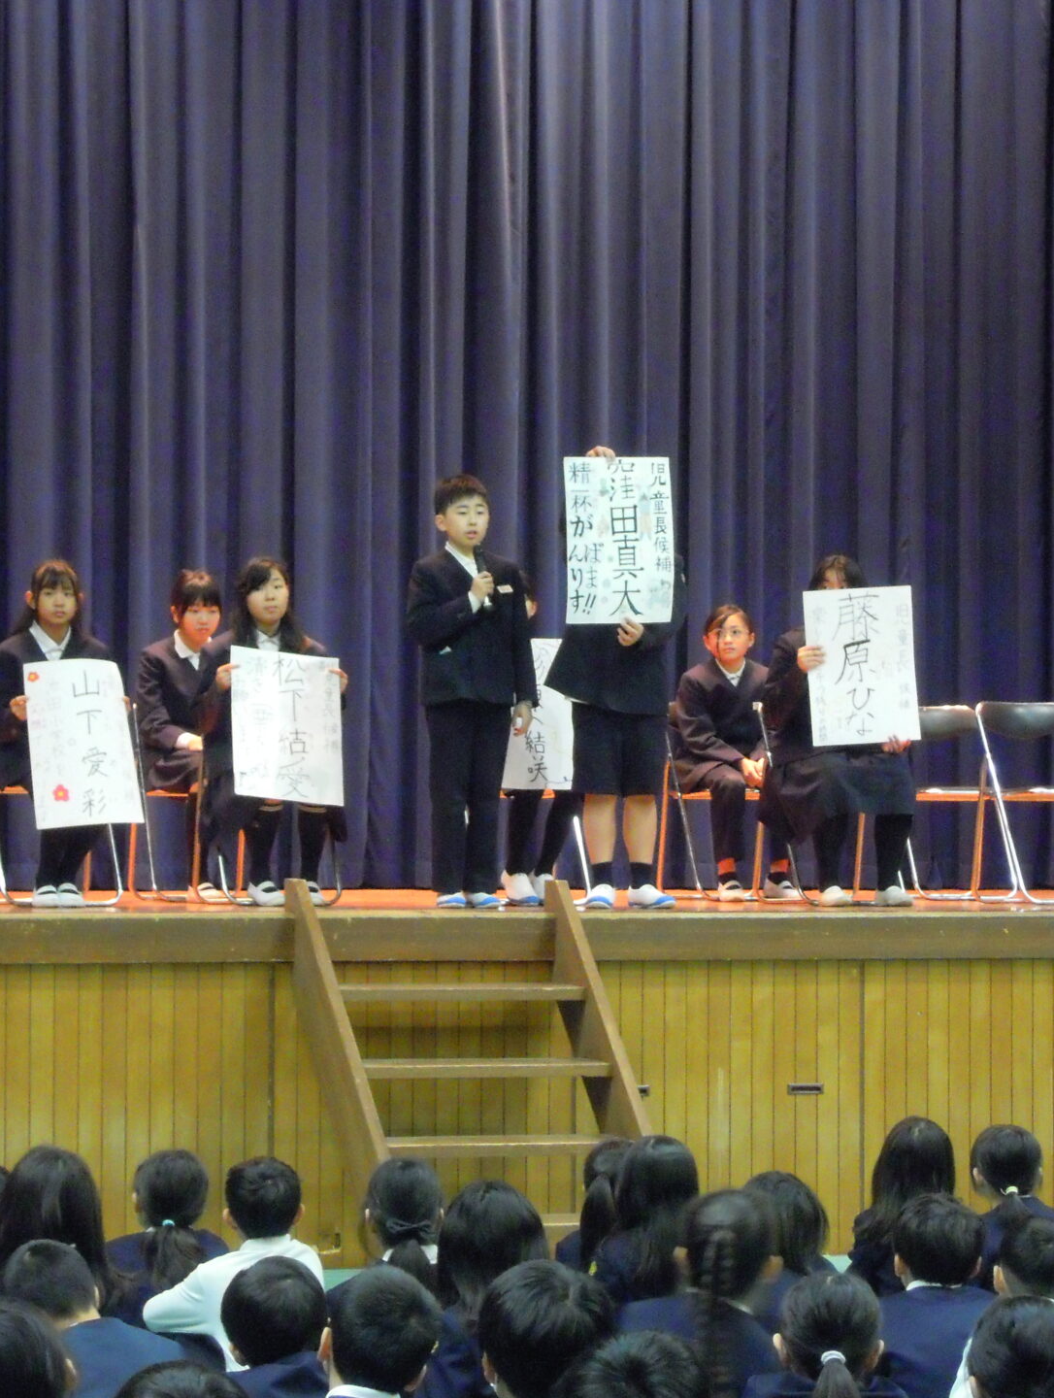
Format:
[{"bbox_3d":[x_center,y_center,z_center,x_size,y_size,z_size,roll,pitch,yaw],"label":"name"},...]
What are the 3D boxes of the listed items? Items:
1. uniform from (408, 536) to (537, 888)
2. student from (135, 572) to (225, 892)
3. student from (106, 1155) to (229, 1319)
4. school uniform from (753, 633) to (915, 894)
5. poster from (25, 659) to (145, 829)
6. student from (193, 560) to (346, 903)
[{"bbox_3d":[-0.188,0.074,18.250,0.430,1.190,0.280,1,-2,-20],"label":"uniform"},{"bbox_3d":[-1.176,0.132,19.200,0.430,1.163,0.700,1,-1,-25],"label":"student"},{"bbox_3d":[-0.823,1.328,12.225,0.340,0.620,0.480,1,-2,-20],"label":"student"},{"bbox_3d":[1.095,0.216,19.050,0.490,0.930,0.540,1,-2,-21],"label":"school uniform"},{"bbox_3d":[-1.492,0.152,18.150,0.385,0.545,0.050,-5,-2,-18],"label":"poster"},{"bbox_3d":[-0.861,0.114,18.250,0.440,1.170,0.720,1,-1,-18],"label":"student"}]

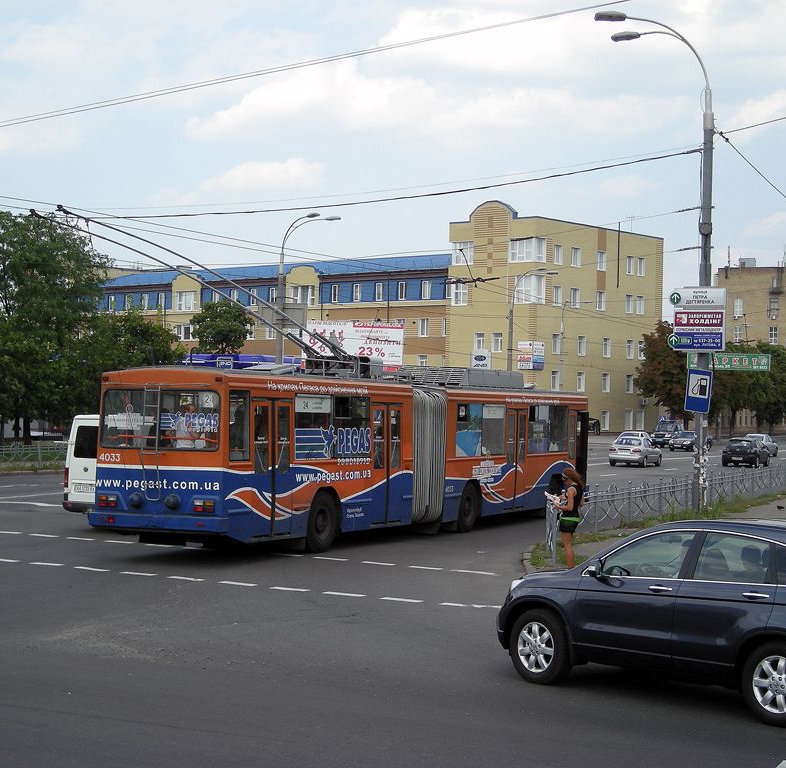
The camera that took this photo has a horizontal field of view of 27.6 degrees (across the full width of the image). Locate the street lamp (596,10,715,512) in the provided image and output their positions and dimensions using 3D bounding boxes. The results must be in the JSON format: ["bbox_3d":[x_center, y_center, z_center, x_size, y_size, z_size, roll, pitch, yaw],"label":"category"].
[{"bbox_3d":[6.608,-3.023,40.075,2.900,12.300,2.500,1,-1,22],"label":"street lamp"}]

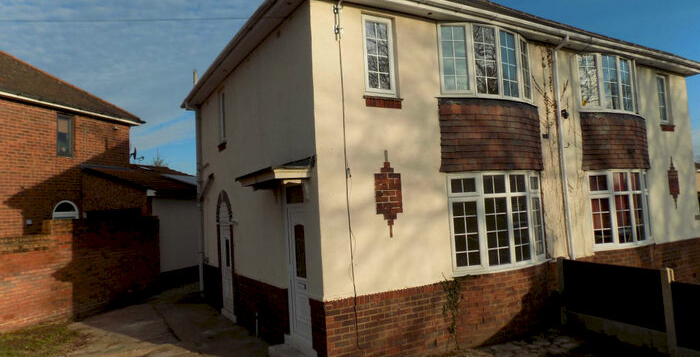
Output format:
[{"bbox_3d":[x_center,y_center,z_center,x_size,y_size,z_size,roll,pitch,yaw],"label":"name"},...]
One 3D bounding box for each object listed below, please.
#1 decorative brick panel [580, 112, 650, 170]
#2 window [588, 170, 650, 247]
[{"bbox_3d":[5.568,-0.743,9.480,2.458,1.127,0.275,-1,-4,-31],"label":"decorative brick panel"},{"bbox_3d":[5.708,0.637,9.599,2.206,1.616,0.325,-1,-4,-30],"label":"window"}]

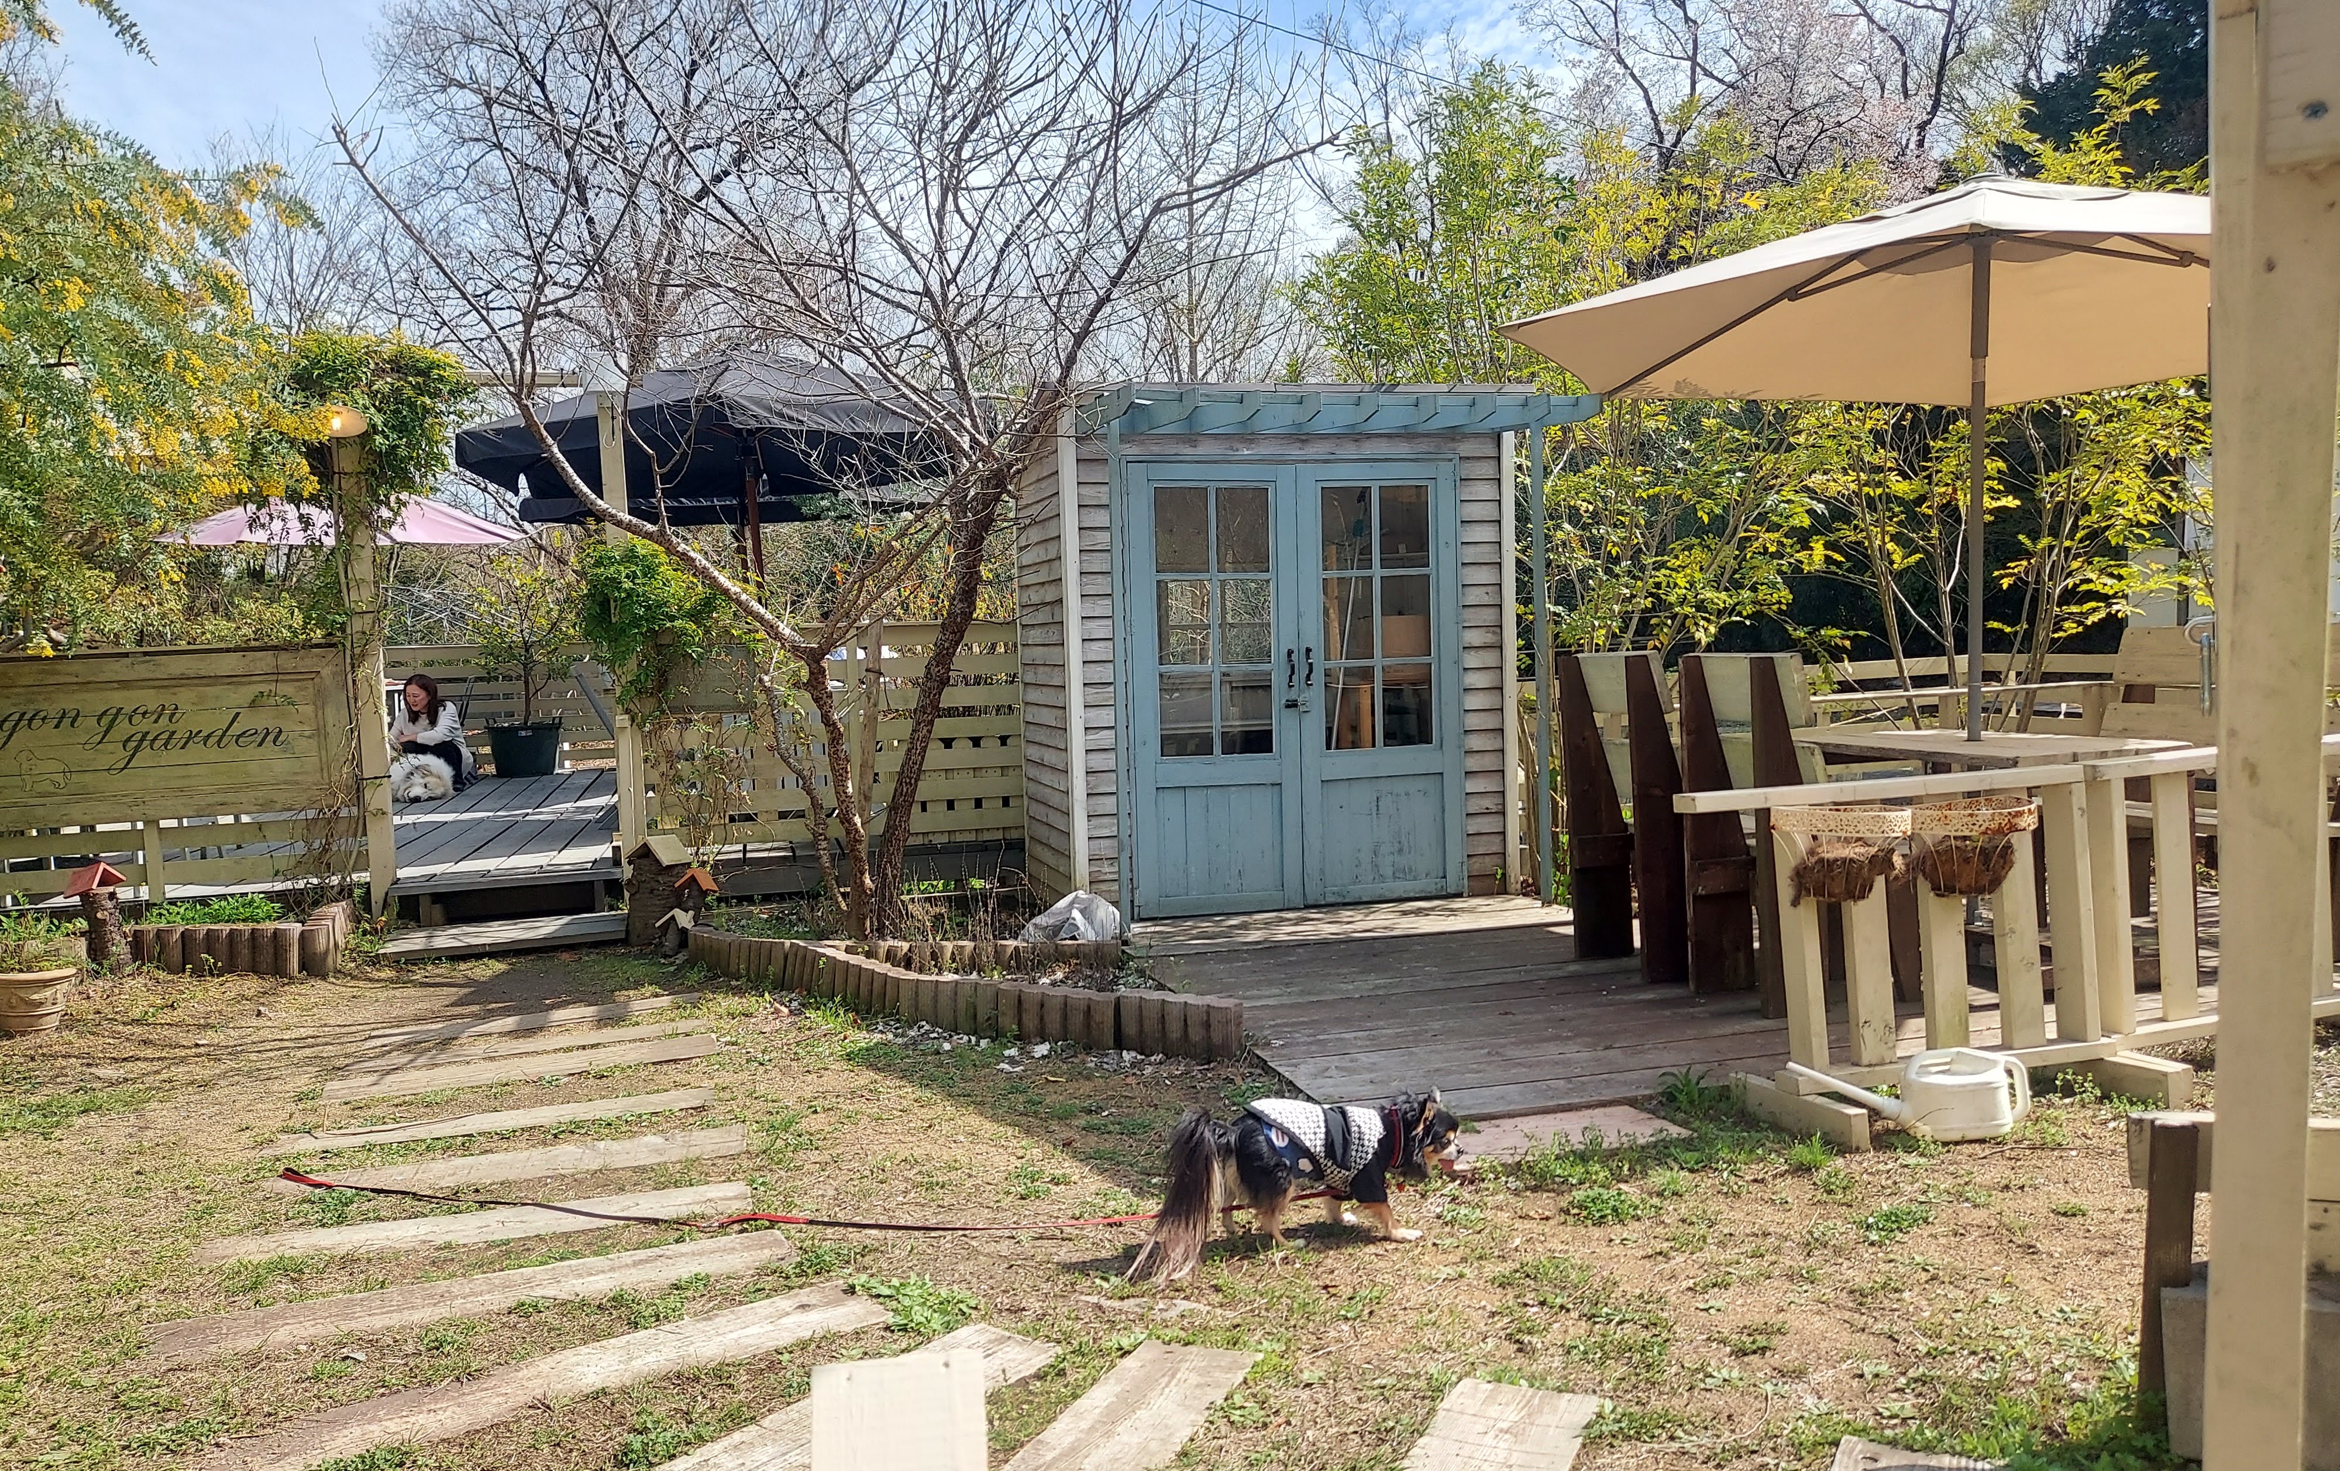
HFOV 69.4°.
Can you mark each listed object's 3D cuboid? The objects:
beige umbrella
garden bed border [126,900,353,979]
[{"bbox_3d":[2.534,-0.531,5.283,2.704,2.365,3.031,0,4,26],"label":"beige umbrella"},{"bbox_3d":[-3.155,0.703,5.893,0.800,0.160,0.700,-1,3,2],"label":"garden bed border"}]

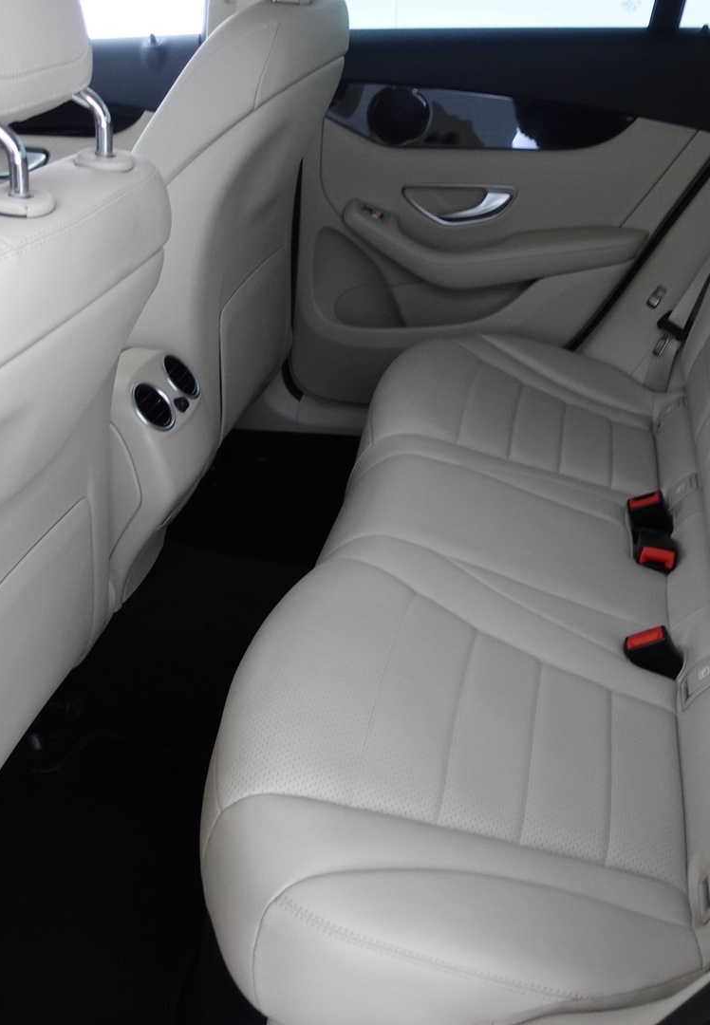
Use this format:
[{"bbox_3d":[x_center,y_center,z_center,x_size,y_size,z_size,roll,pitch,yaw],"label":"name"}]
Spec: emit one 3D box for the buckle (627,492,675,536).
[{"bbox_3d":[0.418,0.009,1.447,0.046,0.062,0.027,-17,27,15],"label":"buckle"}]

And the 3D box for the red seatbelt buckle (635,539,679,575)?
[{"bbox_3d":[0.400,0.051,1.367,0.046,0.027,0.060,10,18,7],"label":"red seatbelt buckle"}]

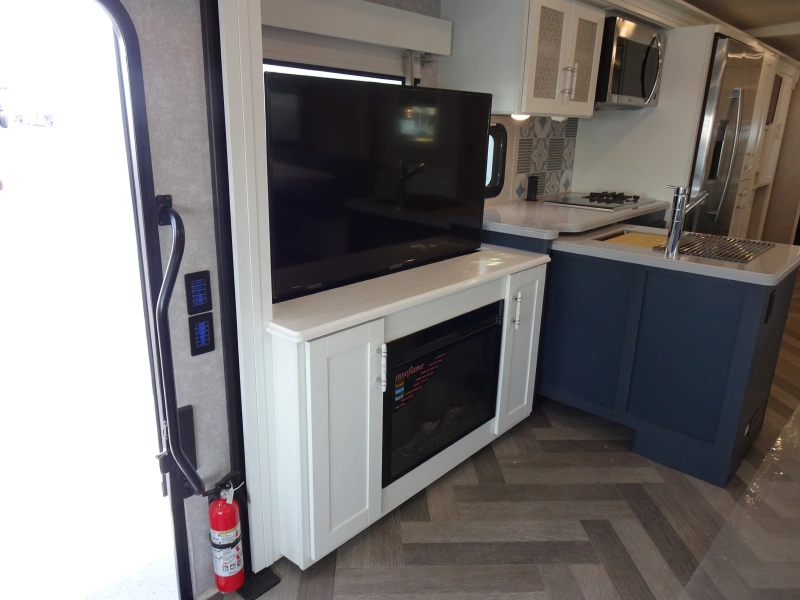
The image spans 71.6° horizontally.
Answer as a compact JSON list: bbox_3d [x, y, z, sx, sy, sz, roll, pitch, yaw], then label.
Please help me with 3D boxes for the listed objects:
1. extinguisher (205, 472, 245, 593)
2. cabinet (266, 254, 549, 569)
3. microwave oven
[{"bbox_3d":[-0.487,0.649,1.550,0.086,0.335,0.114,16,23,40],"label":"extinguisher"},{"bbox_3d":[-0.038,0.244,2.221,0.650,0.768,1.361,16,23,40],"label":"cabinet"},{"bbox_3d":[1.219,-1.360,3.276,0.433,0.420,0.760,16,23,40],"label":"microwave oven"}]

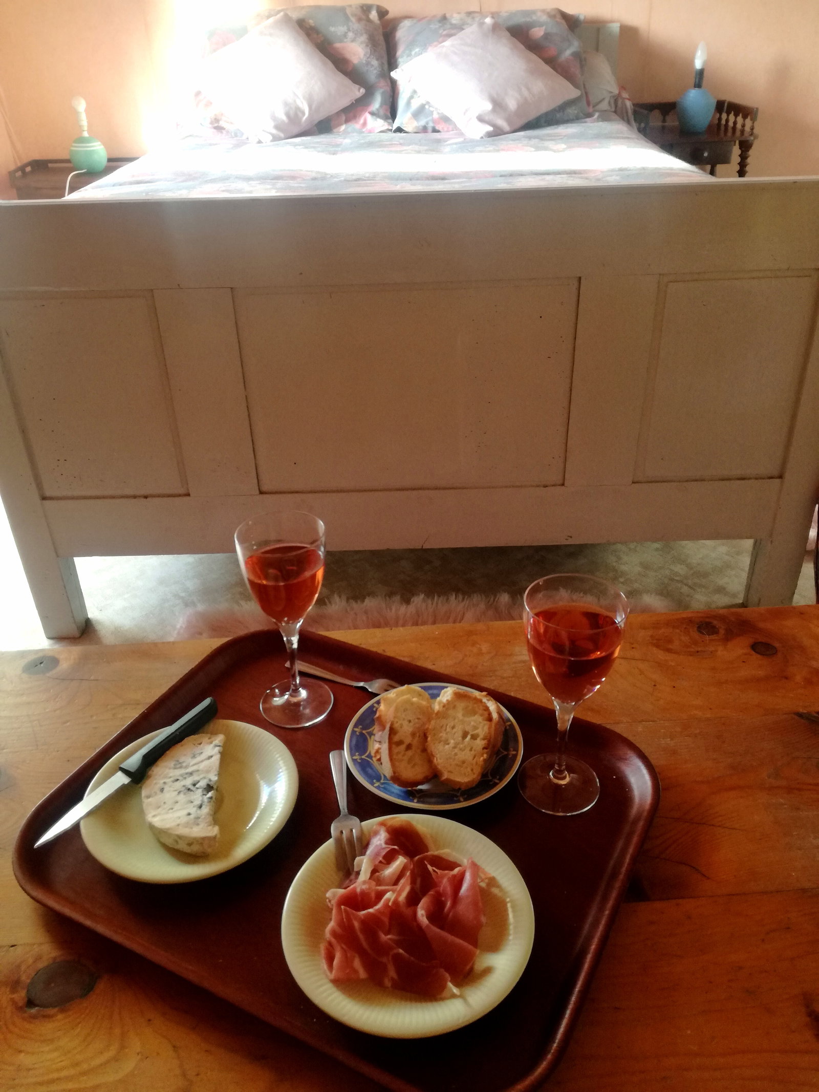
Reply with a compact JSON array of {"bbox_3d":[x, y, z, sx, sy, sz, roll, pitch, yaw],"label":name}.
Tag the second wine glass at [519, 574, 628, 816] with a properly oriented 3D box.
[{"bbox_3d":[0.127,0.123,0.688,0.079,0.189,0.079,-1,30,1],"label":"second wine glass"}]

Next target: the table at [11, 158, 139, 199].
[{"bbox_3d":[-1.143,-1.059,3.171,0.440,0.668,0.330,-1,30,1],"label":"table"}]

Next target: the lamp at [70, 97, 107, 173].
[{"bbox_3d":[-1.128,-1.431,2.966,0.130,0.236,0.130,-1,30,1],"label":"lamp"}]

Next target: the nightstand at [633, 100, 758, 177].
[{"bbox_3d":[0.967,-1.157,3.103,0.363,0.804,0.350,-1,30,1],"label":"nightstand"}]

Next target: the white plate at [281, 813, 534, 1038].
[{"bbox_3d":[-0.001,0.269,0.601,0.174,0.030,0.174,-1,30,1],"label":"white plate"}]

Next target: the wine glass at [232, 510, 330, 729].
[{"bbox_3d":[-0.111,0.072,0.786,0.079,0.189,0.079,-1,30,1],"label":"wine glass"}]

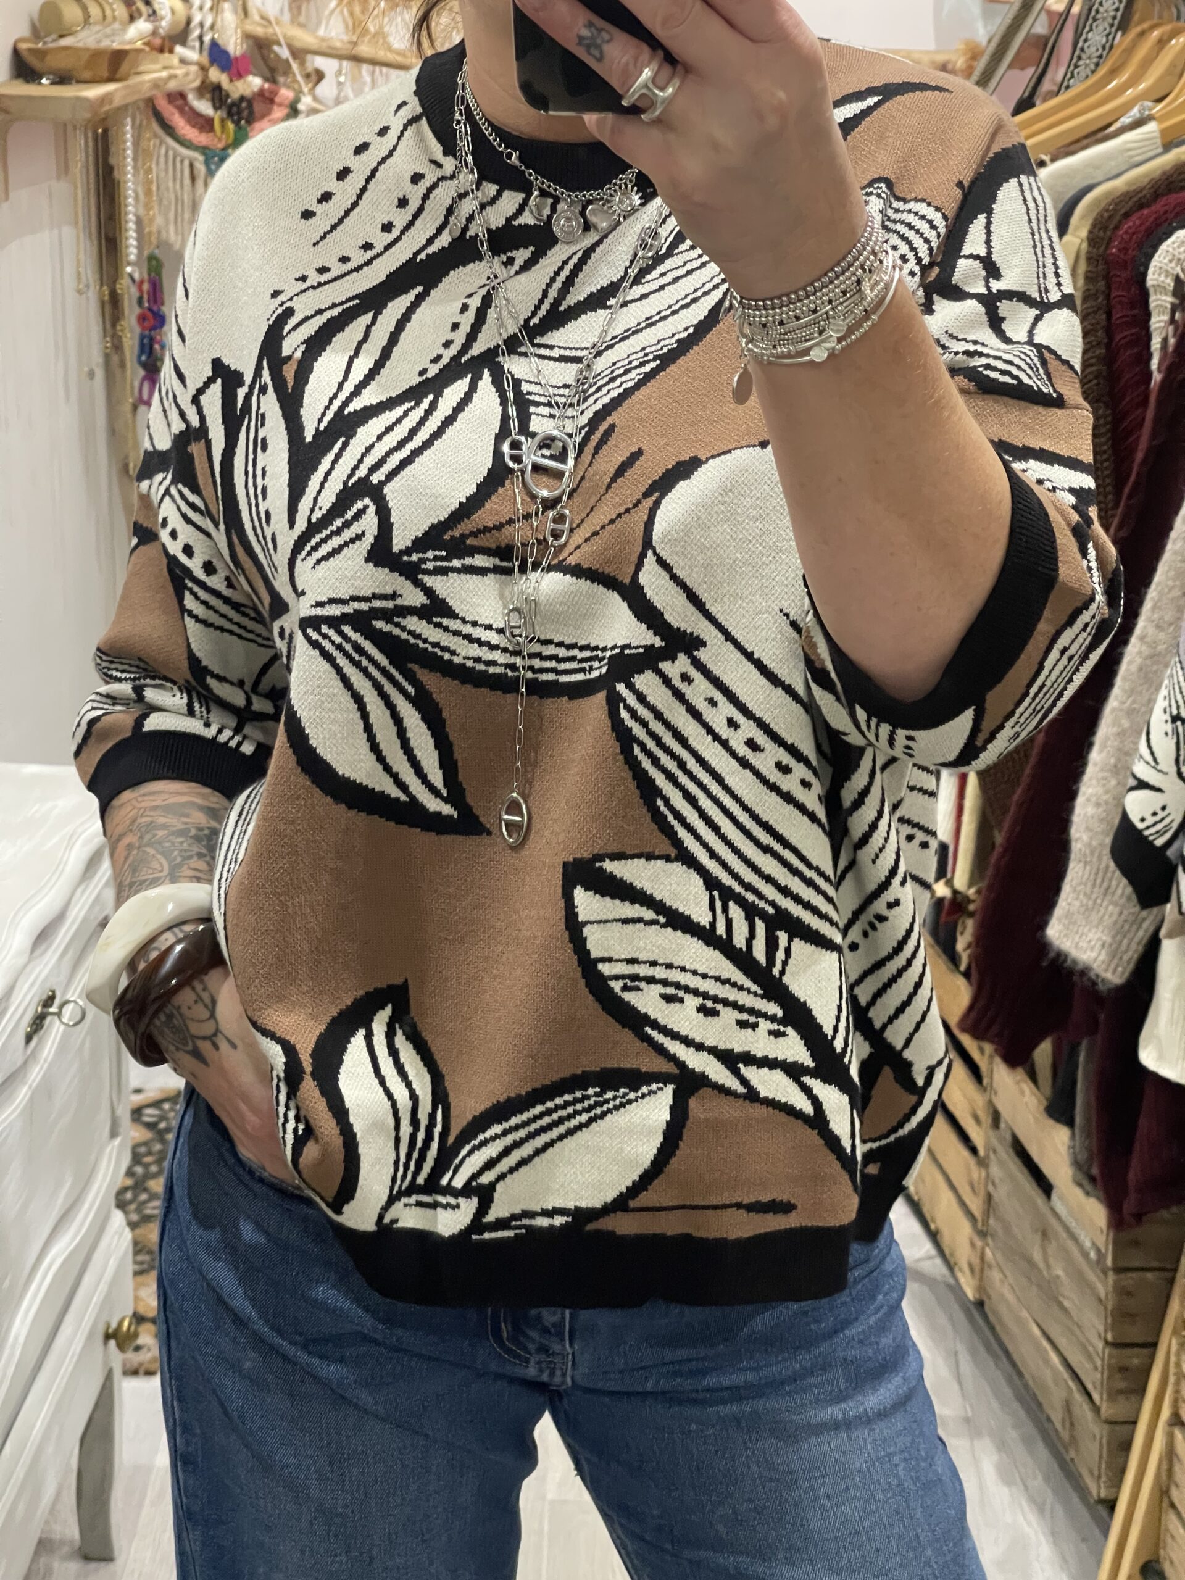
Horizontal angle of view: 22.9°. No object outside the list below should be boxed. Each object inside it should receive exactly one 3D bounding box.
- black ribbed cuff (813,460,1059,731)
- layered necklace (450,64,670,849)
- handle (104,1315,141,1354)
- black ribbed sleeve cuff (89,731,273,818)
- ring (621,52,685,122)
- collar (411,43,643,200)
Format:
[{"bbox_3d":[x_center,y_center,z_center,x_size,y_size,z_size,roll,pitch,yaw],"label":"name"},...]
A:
[{"bbox_3d":[0.162,-0.093,1.360,0.120,0.055,0.115,7,53,23],"label":"black ribbed cuff"},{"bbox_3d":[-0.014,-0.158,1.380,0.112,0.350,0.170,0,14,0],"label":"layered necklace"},{"bbox_3d":[-0.418,0.484,2.600,0.031,0.031,0.031,1,14,5],"label":"handle"},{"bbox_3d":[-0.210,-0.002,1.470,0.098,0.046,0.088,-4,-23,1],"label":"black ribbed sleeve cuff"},{"bbox_3d":[0.024,-0.282,1.170,0.016,0.024,0.022,30,12,-3],"label":"ring"},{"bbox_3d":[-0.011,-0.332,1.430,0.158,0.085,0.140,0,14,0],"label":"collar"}]

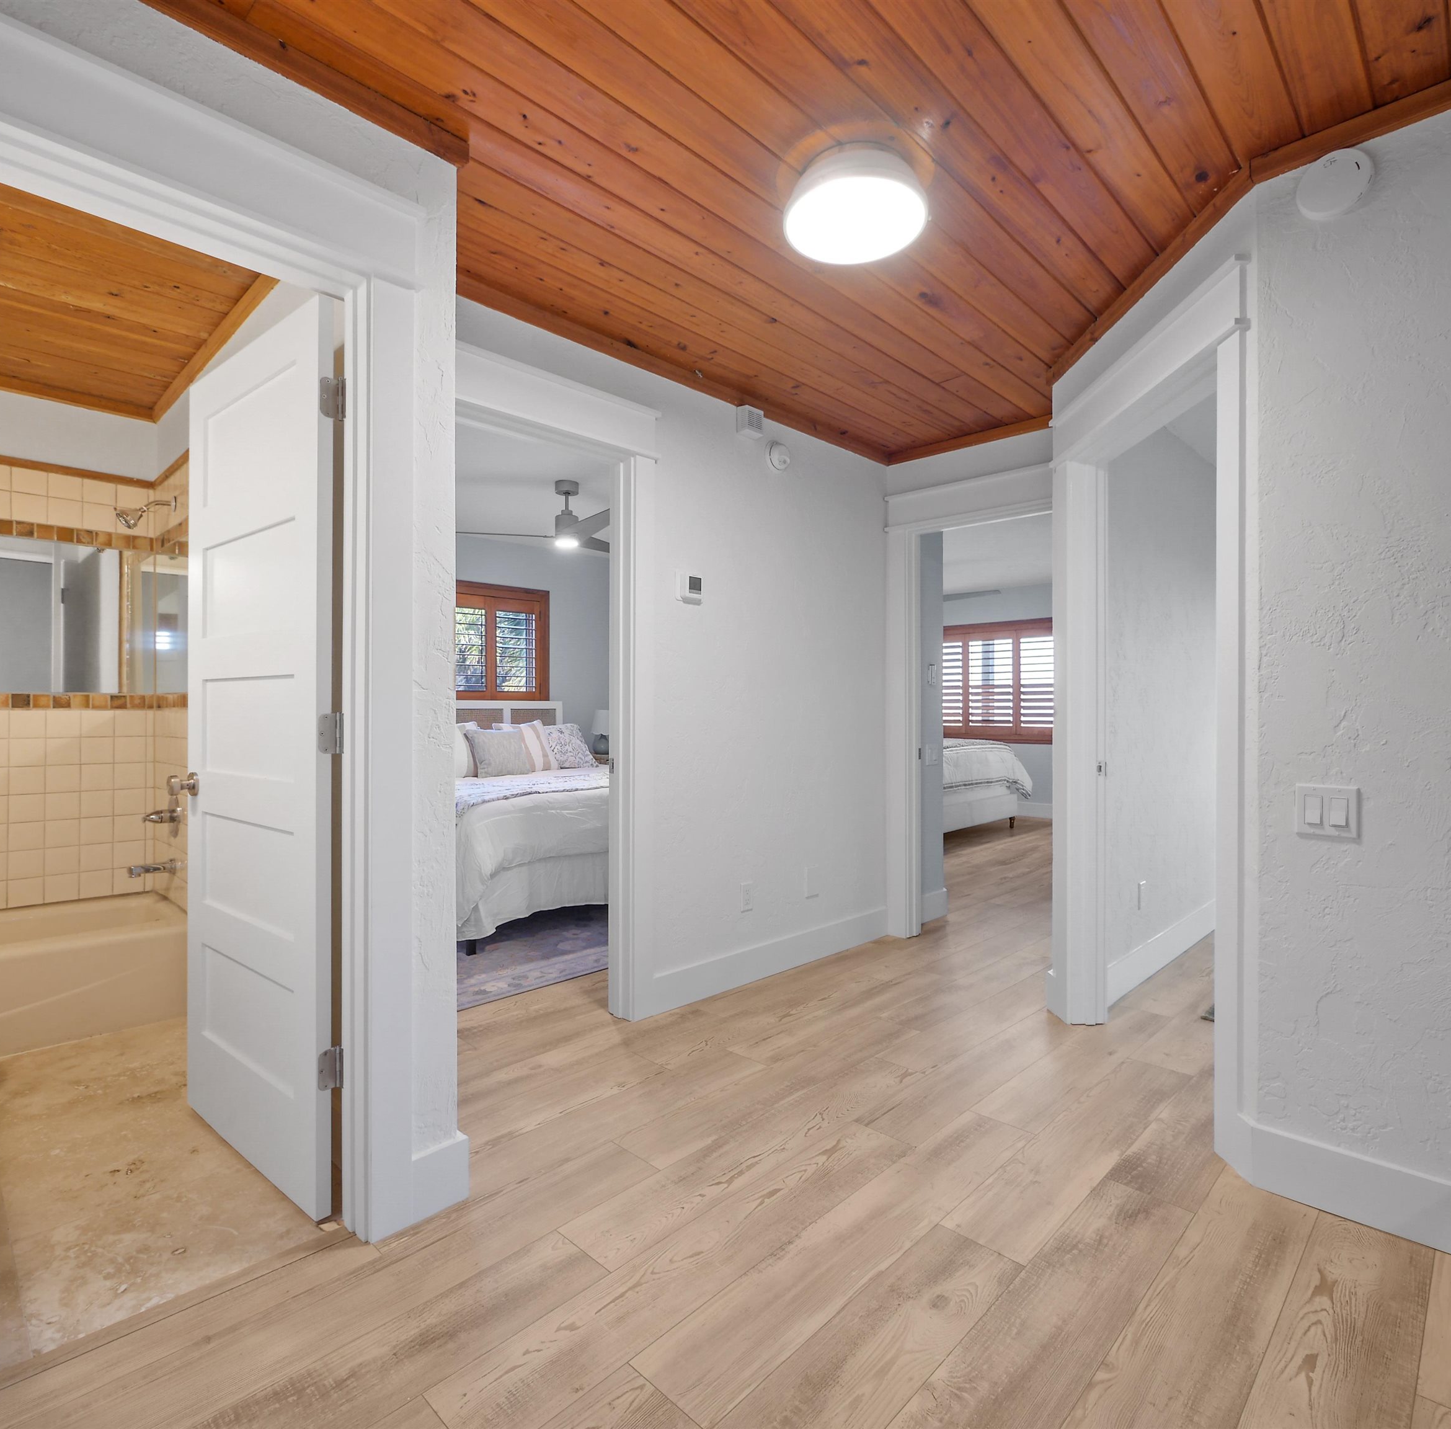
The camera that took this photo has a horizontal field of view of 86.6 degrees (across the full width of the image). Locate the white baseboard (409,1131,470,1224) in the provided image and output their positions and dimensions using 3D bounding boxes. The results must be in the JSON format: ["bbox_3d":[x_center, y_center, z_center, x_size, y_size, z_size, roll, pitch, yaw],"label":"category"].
[{"bbox_3d":[-0.653,1.054,1.756,0.020,0.140,0.135,0,0,45],"label":"white baseboard"}]

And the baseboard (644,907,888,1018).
[{"bbox_3d":[0.261,1.054,3.397,1.545,0.140,0.020,0,0,-44],"label":"baseboard"}]

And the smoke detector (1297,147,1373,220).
[{"bbox_3d":[1.371,-1.195,1.737,0.138,0.138,0.034,0,0,42],"label":"smoke detector"}]

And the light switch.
[{"bbox_3d":[1.371,0.219,1.755,0.116,0.116,0.012,0,0,42],"label":"light switch"}]

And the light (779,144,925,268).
[{"bbox_3d":[0.328,-1.282,1.951,0.354,0.079,0.354,0,0,0],"label":"light"}]

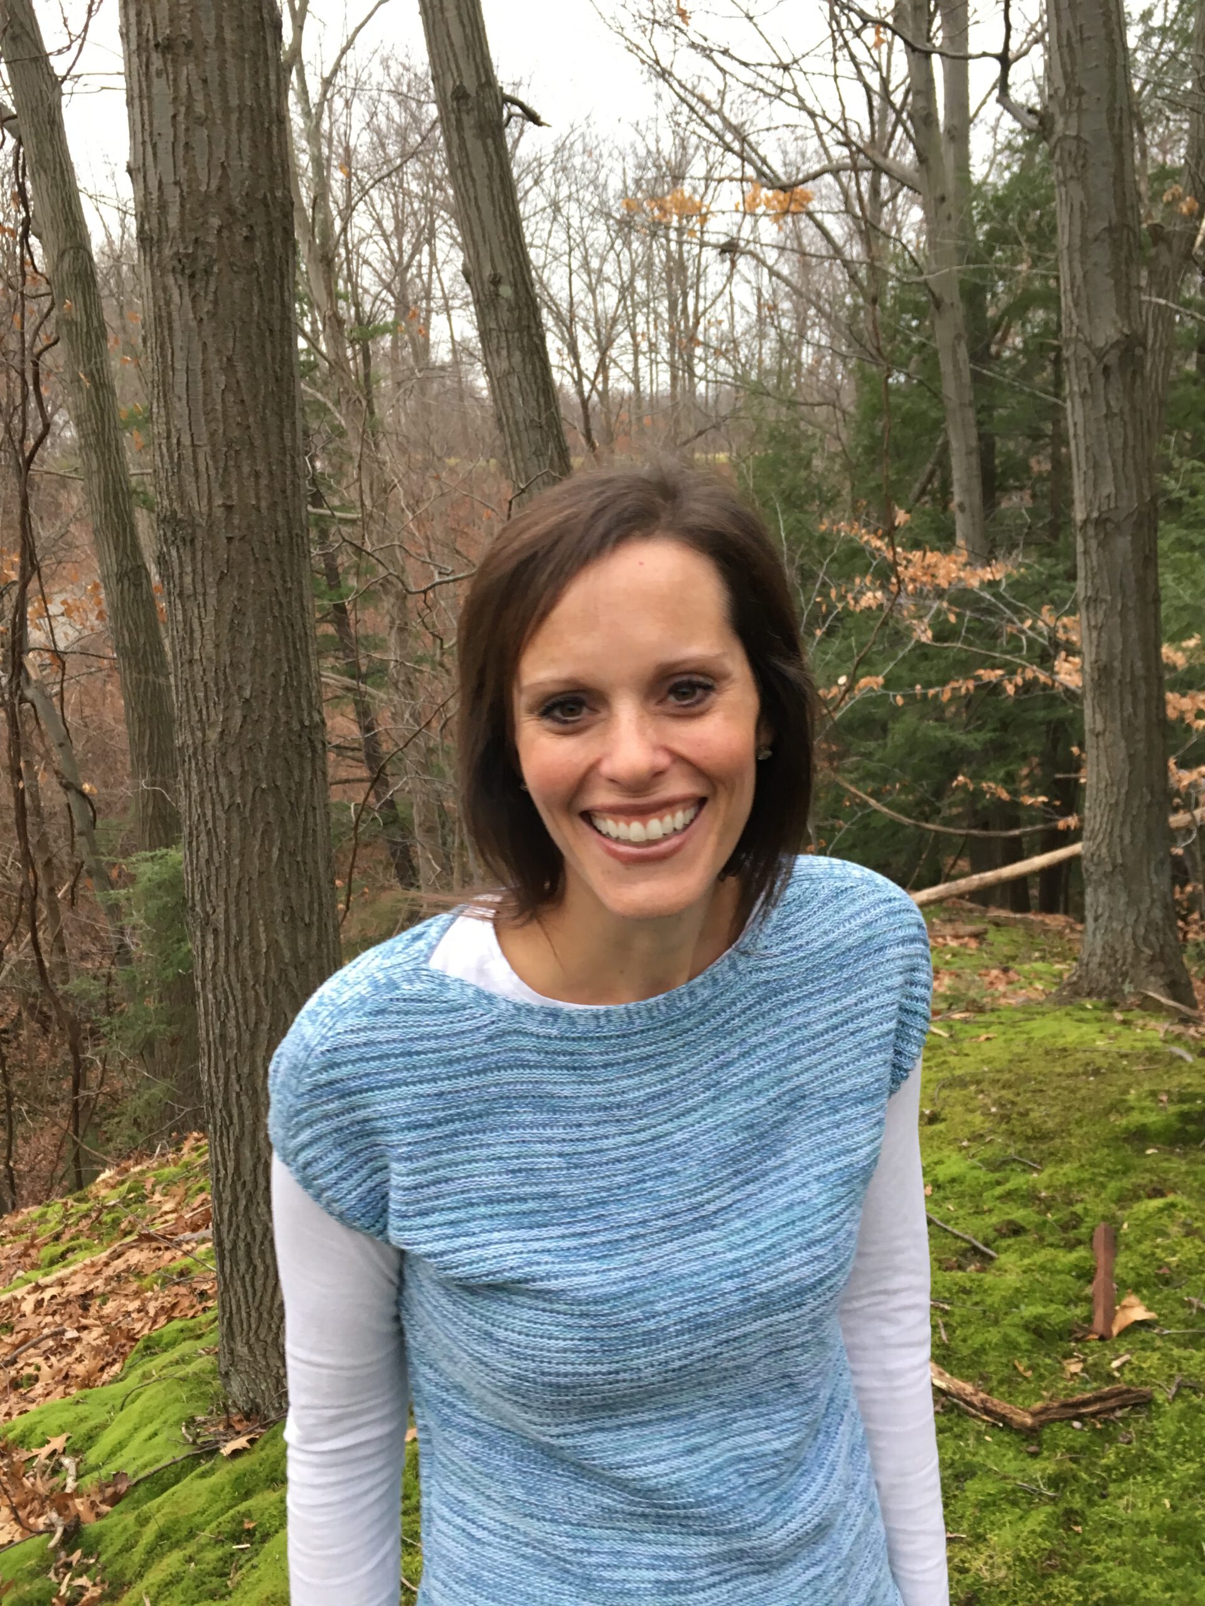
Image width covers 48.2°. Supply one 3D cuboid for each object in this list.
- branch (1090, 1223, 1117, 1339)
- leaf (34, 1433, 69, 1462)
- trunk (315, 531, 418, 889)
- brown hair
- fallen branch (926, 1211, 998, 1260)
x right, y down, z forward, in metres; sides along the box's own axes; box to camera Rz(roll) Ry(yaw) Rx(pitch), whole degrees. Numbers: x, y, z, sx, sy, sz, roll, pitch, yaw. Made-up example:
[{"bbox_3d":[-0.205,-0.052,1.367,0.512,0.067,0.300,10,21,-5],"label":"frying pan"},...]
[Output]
[{"bbox_3d":[1.084,1.014,2.903,0.050,0.035,0.430,3,11,20],"label":"branch"},{"bbox_3d":[-1.134,1.316,2.771,0.050,0.025,0.075,6,13,37],"label":"leaf"},{"bbox_3d":[-1.923,-0.774,11.000,0.150,2.961,0.150,-14,0,0],"label":"trunk"},{"bbox_3d":[0.021,-0.064,0.840,0.212,0.275,0.200,-5,7,2],"label":"brown hair"},{"bbox_3d":[0.823,0.991,3.141,0.020,0.020,0.290,-6,11,-24],"label":"fallen branch"}]

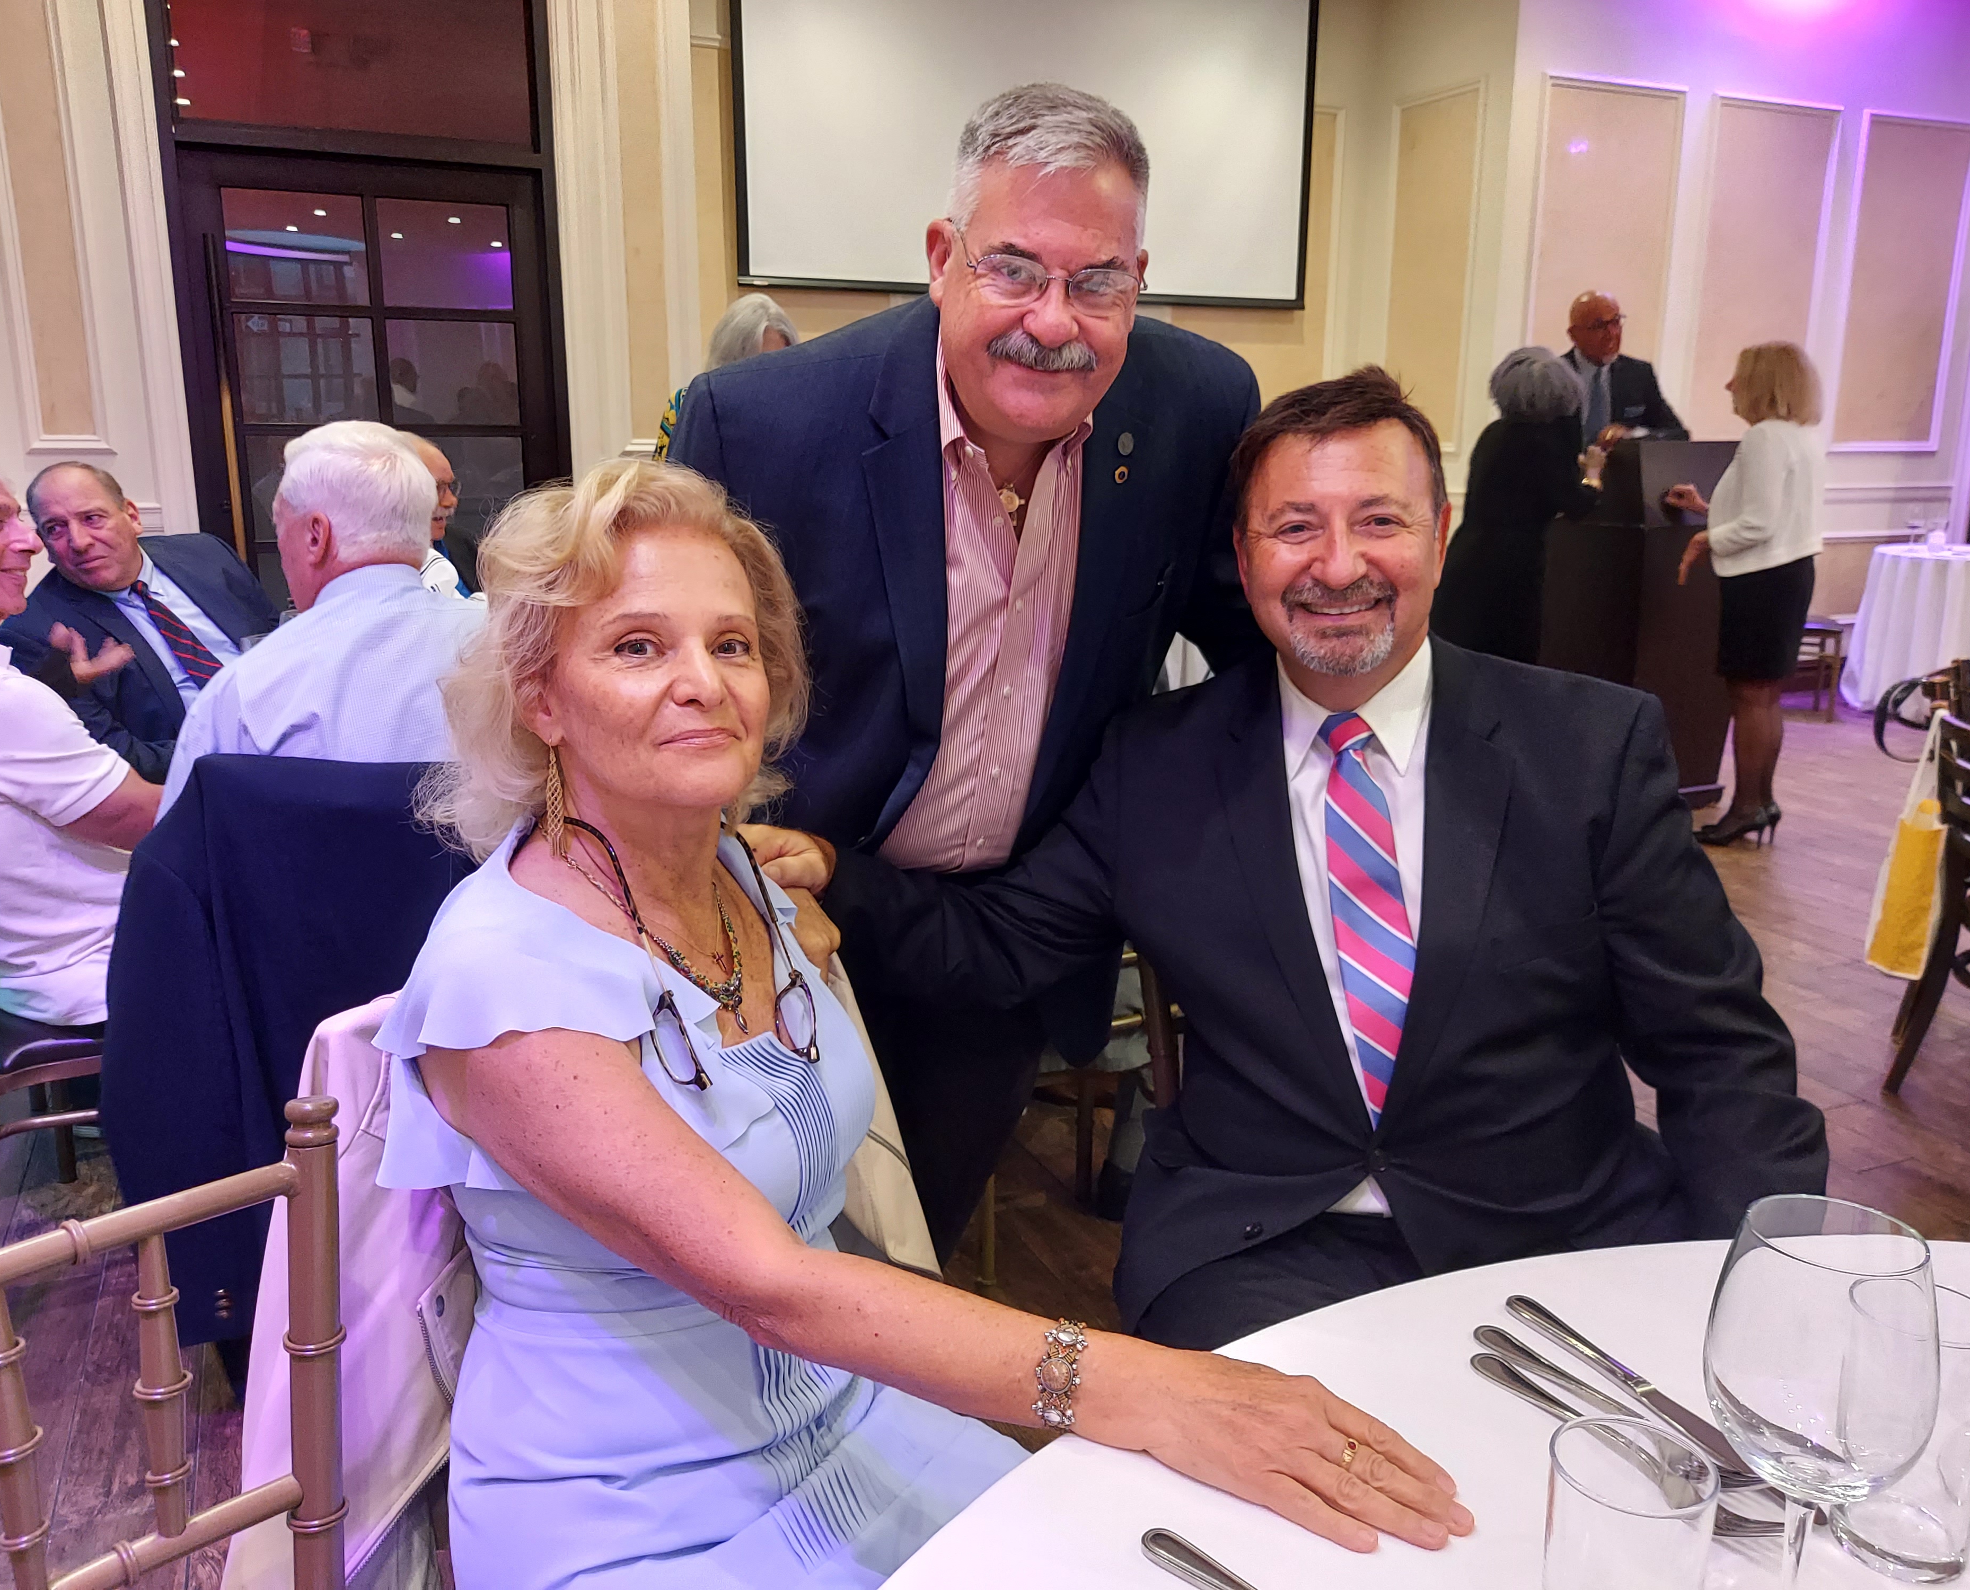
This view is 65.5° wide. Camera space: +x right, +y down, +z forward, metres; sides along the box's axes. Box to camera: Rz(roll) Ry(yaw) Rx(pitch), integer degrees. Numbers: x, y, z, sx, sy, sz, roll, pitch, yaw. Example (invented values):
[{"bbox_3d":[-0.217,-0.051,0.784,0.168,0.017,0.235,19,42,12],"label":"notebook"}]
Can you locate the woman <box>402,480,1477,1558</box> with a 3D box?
[{"bbox_3d":[-0.112,0.454,0.967,0.520,1.300,0.700,-10,16,-37],"label":"woman"}]

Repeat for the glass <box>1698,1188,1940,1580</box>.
[{"bbox_3d":[0.368,0.297,0.679,0.092,0.218,0.092,0,13,0],"label":"glass"}]

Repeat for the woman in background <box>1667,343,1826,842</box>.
[{"bbox_3d":[2.513,-0.655,5.060,0.460,1.640,0.450,5,14,19],"label":"woman in background"}]

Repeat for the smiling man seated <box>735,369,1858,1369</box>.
[{"bbox_3d":[0.229,0.363,1.233,0.760,1.360,0.760,2,13,8],"label":"smiling man seated"}]

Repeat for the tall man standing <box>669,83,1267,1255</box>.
[{"bbox_3d":[-0.021,0.155,1.616,0.600,1.590,0.680,-1,13,-4],"label":"tall man standing"}]

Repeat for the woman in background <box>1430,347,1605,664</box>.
[{"bbox_3d":[1.763,-0.637,5.034,0.500,1.610,0.460,10,16,36],"label":"woman in background"}]

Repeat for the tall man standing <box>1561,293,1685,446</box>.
[{"bbox_3d":[2.194,-0.861,5.546,0.520,1.820,0.400,0,13,-3],"label":"tall man standing"}]

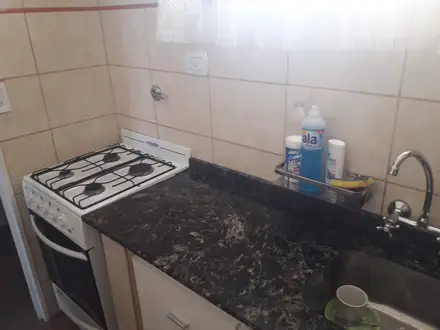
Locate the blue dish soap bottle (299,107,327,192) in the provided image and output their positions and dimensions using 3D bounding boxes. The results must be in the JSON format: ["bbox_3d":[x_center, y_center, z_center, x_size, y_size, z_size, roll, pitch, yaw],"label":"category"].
[{"bbox_3d":[0.285,-0.045,1.109,0.080,0.285,0.055,17,30,38],"label":"blue dish soap bottle"}]

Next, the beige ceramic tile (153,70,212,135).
[{"bbox_3d":[-0.166,-0.271,1.543,0.347,0.251,0.010,17,30,38],"label":"beige ceramic tile"}]

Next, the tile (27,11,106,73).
[{"bbox_3d":[-0.692,-0.570,1.646,0.010,0.251,0.352,17,30,38],"label":"tile"}]

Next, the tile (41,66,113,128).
[{"bbox_3d":[-0.683,-0.338,1.744,0.010,0.251,0.352,17,30,38],"label":"tile"}]

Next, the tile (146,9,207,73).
[{"bbox_3d":[-0.174,-0.503,1.445,0.347,0.251,0.010,17,30,38],"label":"tile"}]

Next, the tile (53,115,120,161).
[{"bbox_3d":[-0.675,-0.105,1.842,0.010,0.251,0.352,17,30,38],"label":"tile"}]

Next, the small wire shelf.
[{"bbox_3d":[0.323,0.063,1.129,0.280,0.080,0.122,17,30,38],"label":"small wire shelf"}]

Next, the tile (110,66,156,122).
[{"bbox_3d":[-0.428,-0.353,1.758,0.347,0.251,0.010,17,30,38],"label":"tile"}]

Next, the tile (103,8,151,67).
[{"bbox_3d":[-0.437,-0.585,1.659,0.347,0.251,0.010,17,30,38],"label":"tile"}]

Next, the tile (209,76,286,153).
[{"bbox_3d":[0.097,-0.189,1.328,0.347,0.251,0.010,17,30,38],"label":"tile"}]

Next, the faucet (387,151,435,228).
[{"bbox_3d":[0.511,0.065,0.953,0.125,0.205,0.092,9,25,25],"label":"faucet"}]

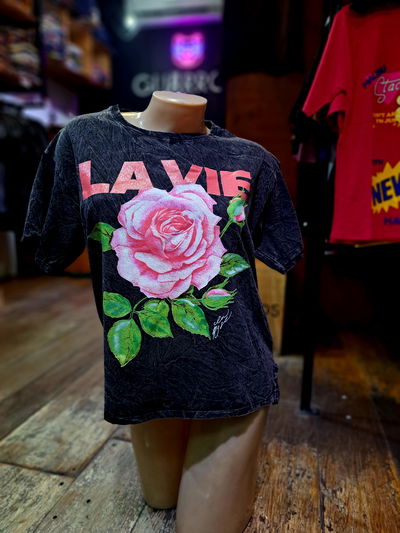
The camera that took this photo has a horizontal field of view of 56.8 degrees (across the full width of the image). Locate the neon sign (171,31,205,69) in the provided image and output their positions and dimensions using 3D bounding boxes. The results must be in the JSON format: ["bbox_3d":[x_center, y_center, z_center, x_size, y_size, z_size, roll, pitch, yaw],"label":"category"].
[{"bbox_3d":[-0.112,-1.937,3.300,0.300,0.290,0.050,3,10,12],"label":"neon sign"}]

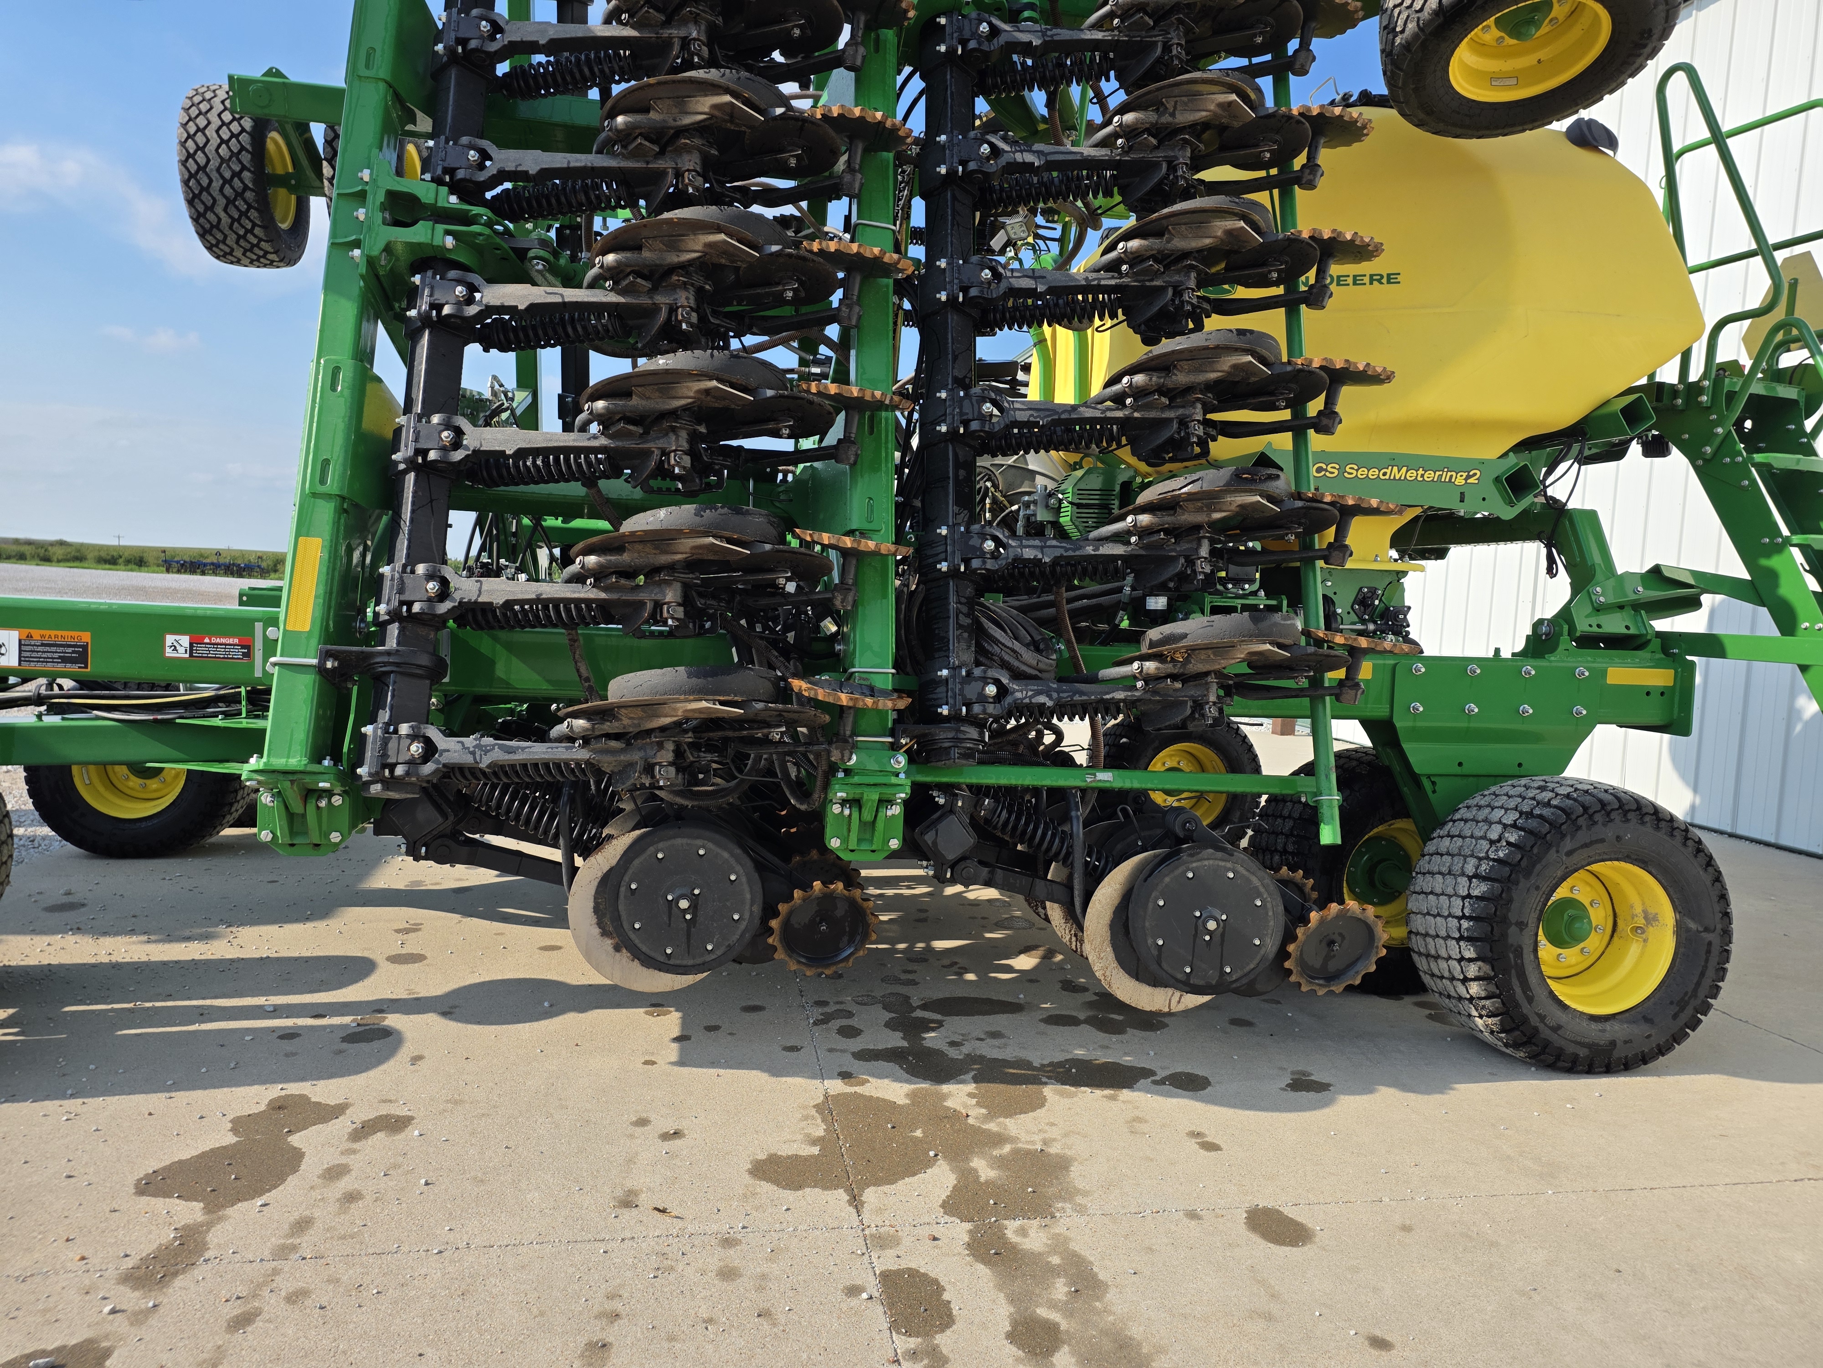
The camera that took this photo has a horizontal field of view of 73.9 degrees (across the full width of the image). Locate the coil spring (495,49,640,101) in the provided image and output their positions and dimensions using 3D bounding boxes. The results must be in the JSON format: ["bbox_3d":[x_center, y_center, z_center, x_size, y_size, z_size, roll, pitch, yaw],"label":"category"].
[{"bbox_3d":[-0.936,-1.674,3.333,0.410,0.094,0.094,-3,-12,10],"label":"coil spring"}]

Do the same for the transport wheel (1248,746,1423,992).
[{"bbox_3d":[1.665,0.656,4.307,0.855,0.855,0.400,2,5,-7],"label":"transport wheel"}]

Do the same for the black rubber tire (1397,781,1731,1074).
[{"bbox_3d":[1.992,0.723,3.693,0.855,0.855,0.400,2,5,-7],"label":"black rubber tire"}]

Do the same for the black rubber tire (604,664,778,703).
[{"bbox_3d":[-0.519,0.035,2.884,0.400,0.105,0.400,2,-9,-10],"label":"black rubber tire"}]

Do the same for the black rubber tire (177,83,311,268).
[{"bbox_3d":[-3.274,-2.492,5.983,0.360,0.840,0.840,2,5,-8],"label":"black rubber tire"}]

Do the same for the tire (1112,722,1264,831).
[{"bbox_3d":[1.297,0.489,6.049,0.855,0.855,0.400,2,5,-7],"label":"tire"}]

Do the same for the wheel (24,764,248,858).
[{"bbox_3d":[-3.711,0.363,5.897,0.930,0.930,0.430,3,4,-9],"label":"wheel"}]

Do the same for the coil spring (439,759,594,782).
[{"bbox_3d":[-0.945,0.190,2.922,0.414,0.092,0.092,-2,-13,11],"label":"coil spring"}]

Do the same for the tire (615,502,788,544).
[{"bbox_3d":[-0.515,-0.350,2.969,0.405,0.090,0.405,3,-7,-9],"label":"tire"}]

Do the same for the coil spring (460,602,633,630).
[{"bbox_3d":[-0.943,-0.183,3.004,0.414,0.092,0.092,-2,-13,11],"label":"coil spring"}]

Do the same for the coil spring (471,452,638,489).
[{"bbox_3d":[-0.944,-0.557,3.091,0.410,0.094,0.094,-3,-12,10],"label":"coil spring"}]

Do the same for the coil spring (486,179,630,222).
[{"bbox_3d":[-0.935,-1.299,3.248,0.414,0.092,0.092,-2,-13,11],"label":"coil spring"}]

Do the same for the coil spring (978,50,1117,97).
[{"bbox_3d":[0.381,-1.804,3.591,0.410,0.094,0.094,-3,-12,10],"label":"coil spring"}]

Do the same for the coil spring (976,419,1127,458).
[{"bbox_3d":[0.378,-0.683,3.338,0.414,0.092,0.092,-2,-13,11],"label":"coil spring"}]

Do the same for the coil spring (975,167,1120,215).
[{"bbox_3d":[0.383,-1.427,3.501,0.414,0.092,0.092,-2,-13,11],"label":"coil spring"}]

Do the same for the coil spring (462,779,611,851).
[{"bbox_3d":[-0.994,0.361,3.252,0.400,0.094,0.094,29,1,-10],"label":"coil spring"}]

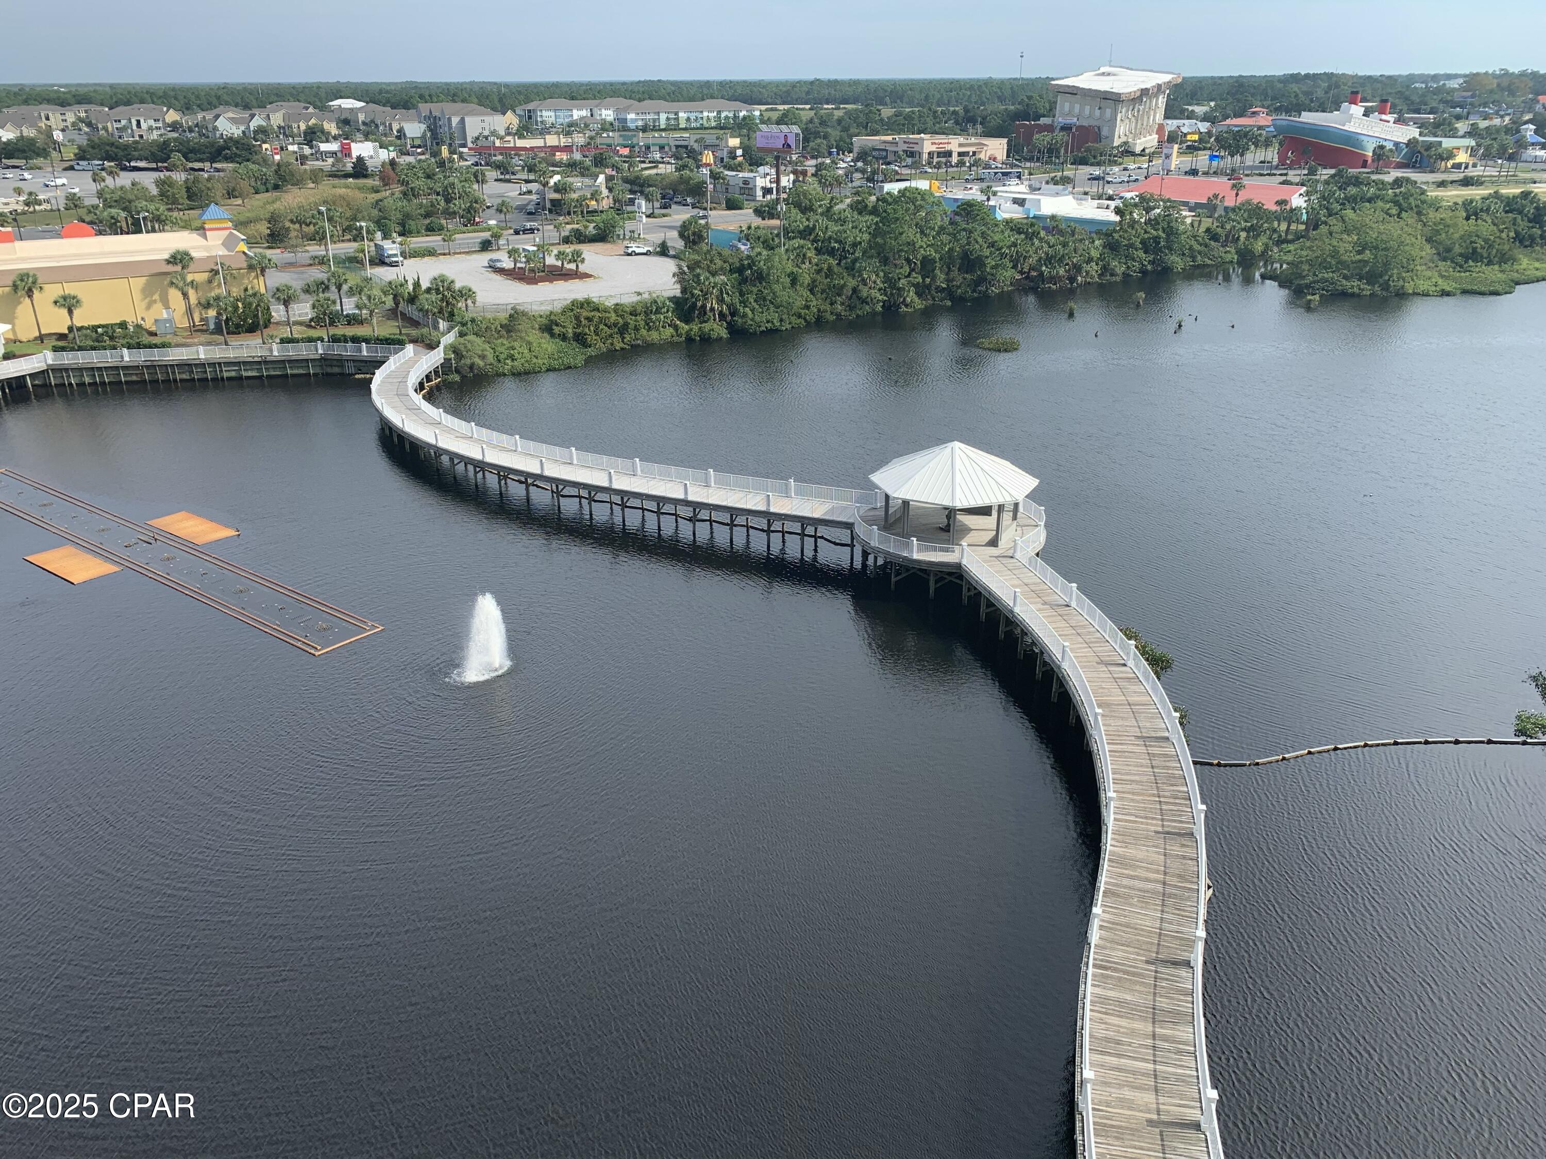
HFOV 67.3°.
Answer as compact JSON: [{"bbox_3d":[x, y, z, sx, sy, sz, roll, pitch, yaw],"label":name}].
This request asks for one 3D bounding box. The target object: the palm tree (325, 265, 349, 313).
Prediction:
[{"bbox_3d":[-55.610,-36.810,149.440,3.100,6.430,3.100,0,23,0],"label":"palm tree"}]

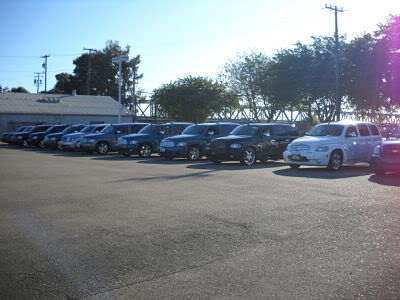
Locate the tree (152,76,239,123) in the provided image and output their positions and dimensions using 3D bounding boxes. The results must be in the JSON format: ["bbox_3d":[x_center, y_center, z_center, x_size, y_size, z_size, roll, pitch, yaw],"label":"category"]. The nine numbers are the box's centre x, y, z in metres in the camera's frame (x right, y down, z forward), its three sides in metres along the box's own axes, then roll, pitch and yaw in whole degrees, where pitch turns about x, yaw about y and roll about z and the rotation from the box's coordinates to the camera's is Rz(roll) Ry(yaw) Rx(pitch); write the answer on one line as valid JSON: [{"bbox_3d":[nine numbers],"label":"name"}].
[{"bbox_3d":[-0.406,-4.035,43.175,8.300,6.340,7.800,-1,3,0],"label":"tree"}]

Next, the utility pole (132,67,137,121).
[{"bbox_3d":[-9.299,-6.937,63.279,0.350,10.100,0.350,-1,3,-8],"label":"utility pole"}]

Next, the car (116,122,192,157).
[{"bbox_3d":[-2.146,-0.551,22.344,1.770,1.620,4.480,3,4,44],"label":"car"}]

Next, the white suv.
[{"bbox_3d":[4.960,-0.236,16.072,4.480,1.630,1.780,-3,4,-40],"label":"white suv"}]

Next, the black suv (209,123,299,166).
[{"bbox_3d":[2.233,-0.315,17.787,1.770,1.620,4.480,3,4,43],"label":"black suv"}]

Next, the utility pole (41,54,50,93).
[{"bbox_3d":[-23.205,-8.253,66.654,0.600,12.360,1.500,-2,4,-38],"label":"utility pole"}]

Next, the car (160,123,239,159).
[{"bbox_3d":[0.155,-0.449,20.352,1.770,1.620,4.480,3,4,43],"label":"car"}]

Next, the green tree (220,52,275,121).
[{"bbox_3d":[5.167,-5.423,44.776,6.000,8.950,5.600,0,3,7],"label":"green tree"}]

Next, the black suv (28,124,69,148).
[{"bbox_3d":[-9.902,-1.009,31.089,4.500,1.630,1.780,-3,4,-44],"label":"black suv"}]

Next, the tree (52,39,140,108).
[{"bbox_3d":[-16.822,-9.849,71.577,14.300,15.010,12.500,-1,3,-13],"label":"tree"}]

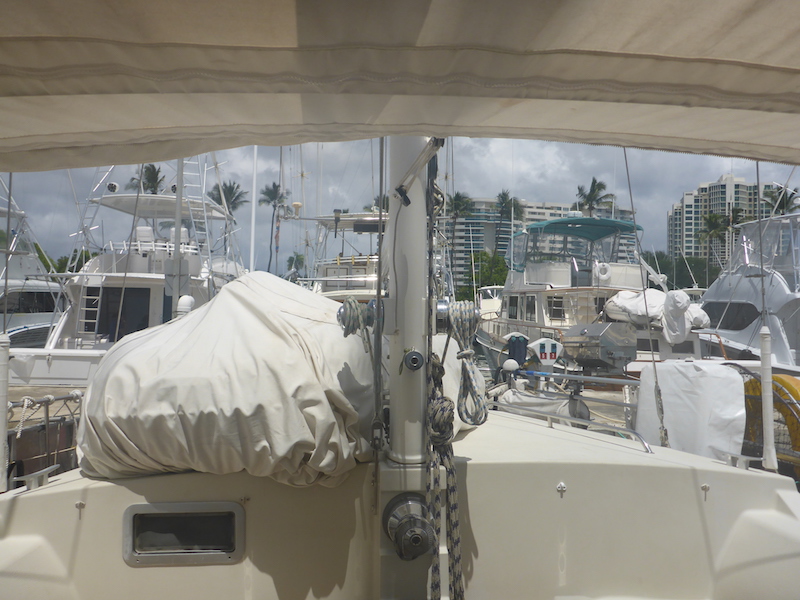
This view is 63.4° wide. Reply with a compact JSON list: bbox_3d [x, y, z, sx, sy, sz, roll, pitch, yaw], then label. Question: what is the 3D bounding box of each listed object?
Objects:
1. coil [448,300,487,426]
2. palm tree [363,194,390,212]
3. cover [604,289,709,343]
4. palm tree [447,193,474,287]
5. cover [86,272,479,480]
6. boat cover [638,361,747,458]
[{"bbox_3d":[0.210,0.200,2.020,0.125,0.400,0.110,0,0,0],"label":"coil"},{"bbox_3d":[-2.600,-7.400,95.000,5.000,16.200,5.000,0,0,0],"label":"palm tree"},{"bbox_3d":[6.570,0.420,16.500,1.650,1.300,2.900,0,0,-12],"label":"cover"},{"bbox_3d":[8.900,-7.700,95.000,4.500,16.800,4.500,0,0,0],"label":"palm tree"},{"bbox_3d":[-0.270,0.215,2.720,1.400,0.670,1.550,0,0,8],"label":"cover"},{"bbox_3d":[2.050,0.800,4.600,0.800,0.720,0.400,0,0,30],"label":"boat cover"}]

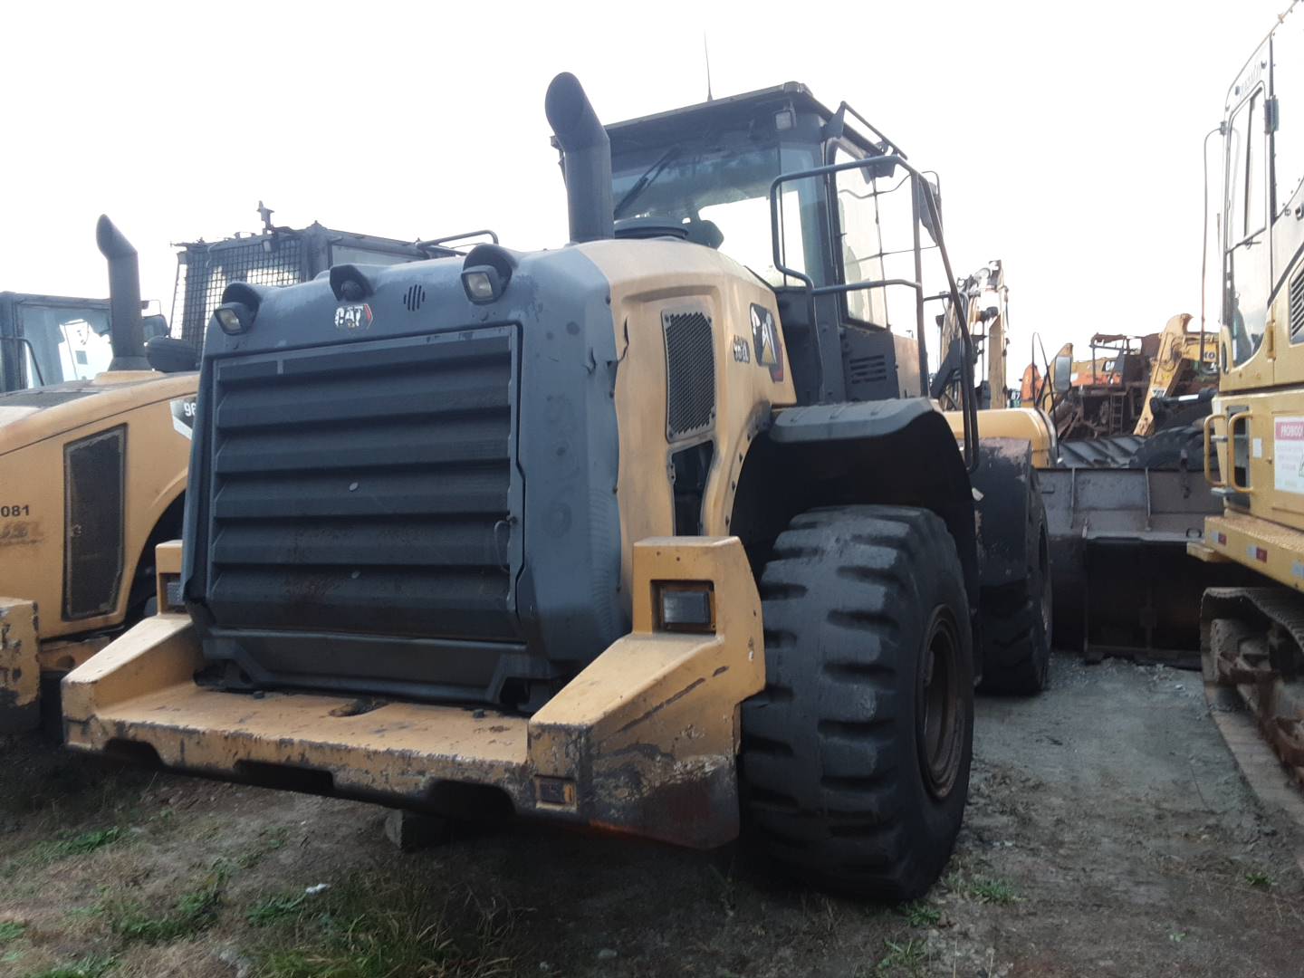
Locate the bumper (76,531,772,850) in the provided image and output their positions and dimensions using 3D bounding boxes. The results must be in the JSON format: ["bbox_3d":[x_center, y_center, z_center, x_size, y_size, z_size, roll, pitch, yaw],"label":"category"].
[{"bbox_3d":[-0.865,0.656,3.420,2.343,0.942,0.877,-2,2,28],"label":"bumper"}]

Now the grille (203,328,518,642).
[{"bbox_3d":[-0.948,-0.002,3.304,1.272,0.918,0.120,-2,-4,28],"label":"grille"}]

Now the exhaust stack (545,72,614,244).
[{"bbox_3d":[-0.298,-1.344,4.339,0.185,0.676,0.346,-2,2,28],"label":"exhaust stack"}]

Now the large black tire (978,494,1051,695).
[{"bbox_3d":[2.430,0.662,7.515,0.612,1.610,1.610,-2,2,28],"label":"large black tire"}]

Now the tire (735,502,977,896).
[{"bbox_3d":[0.936,0.873,4.508,0.612,1.610,1.610,-2,2,28],"label":"tire"}]

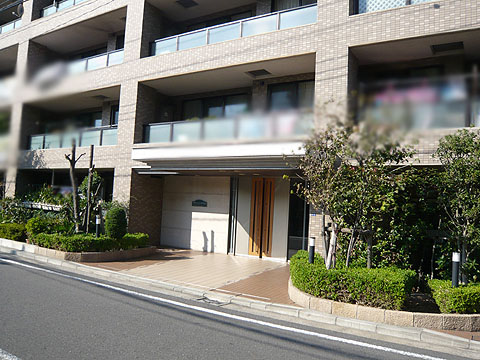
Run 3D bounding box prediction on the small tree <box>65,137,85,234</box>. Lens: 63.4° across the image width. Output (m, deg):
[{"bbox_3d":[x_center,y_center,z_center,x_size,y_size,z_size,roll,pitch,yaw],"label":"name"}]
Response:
[{"bbox_3d":[-4.798,0.222,11.229,0.500,2.850,0.450,4,-4,-23],"label":"small tree"}]

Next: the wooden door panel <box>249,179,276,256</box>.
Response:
[{"bbox_3d":[0.661,1.103,11.495,0.740,2.270,0.080,1,-4,31],"label":"wooden door panel"}]

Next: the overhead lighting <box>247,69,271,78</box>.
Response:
[{"bbox_3d":[0.570,-3.050,11.078,0.640,0.080,0.500,1,-4,31],"label":"overhead lighting"}]

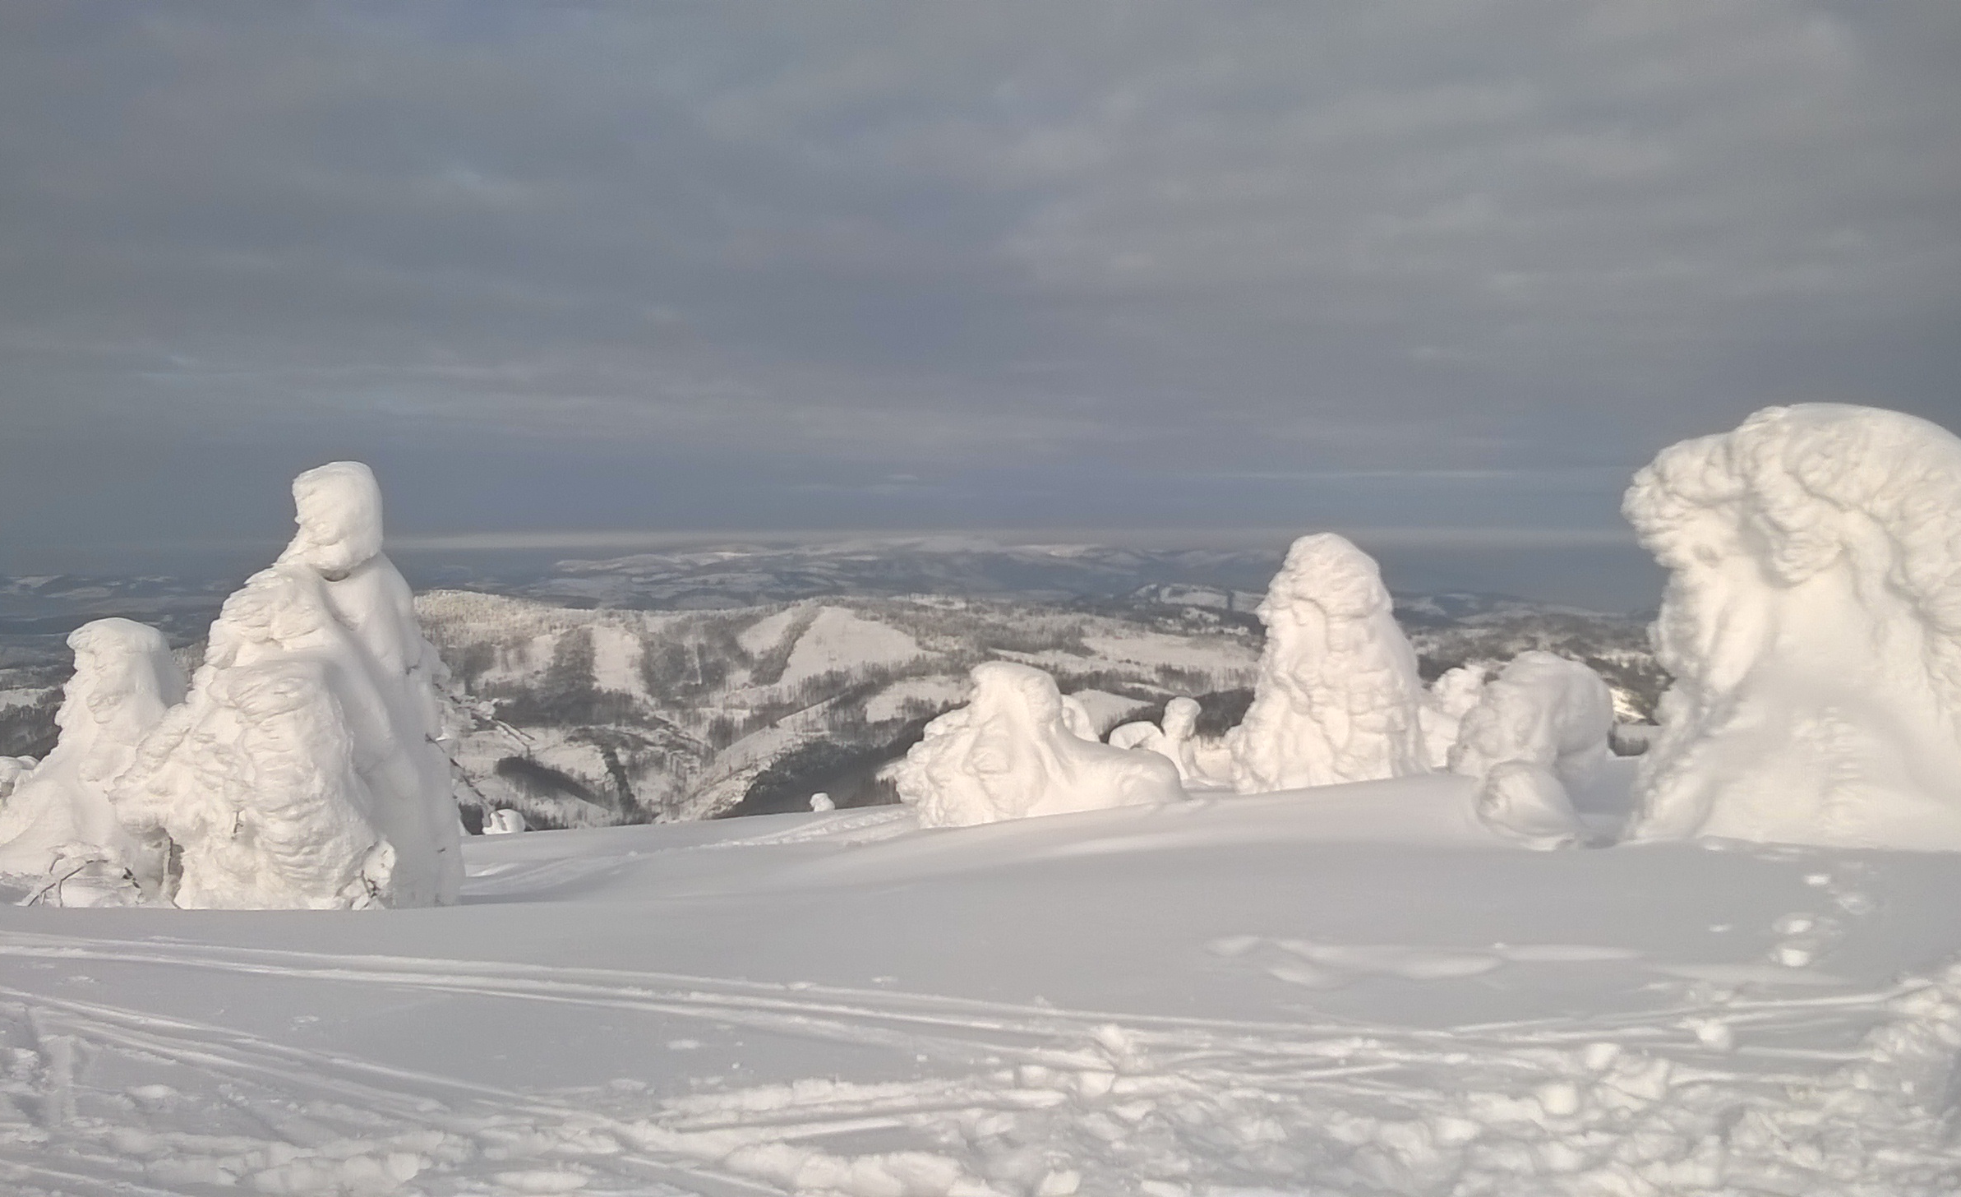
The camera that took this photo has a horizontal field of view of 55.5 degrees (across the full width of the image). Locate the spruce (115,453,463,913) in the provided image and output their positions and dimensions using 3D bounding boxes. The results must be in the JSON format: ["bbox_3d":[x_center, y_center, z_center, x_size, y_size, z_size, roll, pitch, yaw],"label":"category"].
[{"bbox_3d":[-4.267,0.539,11.500,2.134,2.708,2.000,0,2,0],"label":"spruce"}]

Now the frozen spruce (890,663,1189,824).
[{"bbox_3d":[0.428,1.061,13.500,2.080,1.182,1.600,0,2,0],"label":"frozen spruce"}]

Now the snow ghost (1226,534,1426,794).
[{"bbox_3d":[2.886,0.540,15.500,1.682,2.144,1.700,0,2,0],"label":"snow ghost"}]

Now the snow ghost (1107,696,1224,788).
[{"bbox_3d":[1.792,1.407,18.000,1.103,0.898,0.900,0,2,0],"label":"snow ghost"}]

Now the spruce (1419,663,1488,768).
[{"bbox_3d":[4.750,1.223,18.500,1.004,1.134,1.000,0,2,0],"label":"spruce"}]

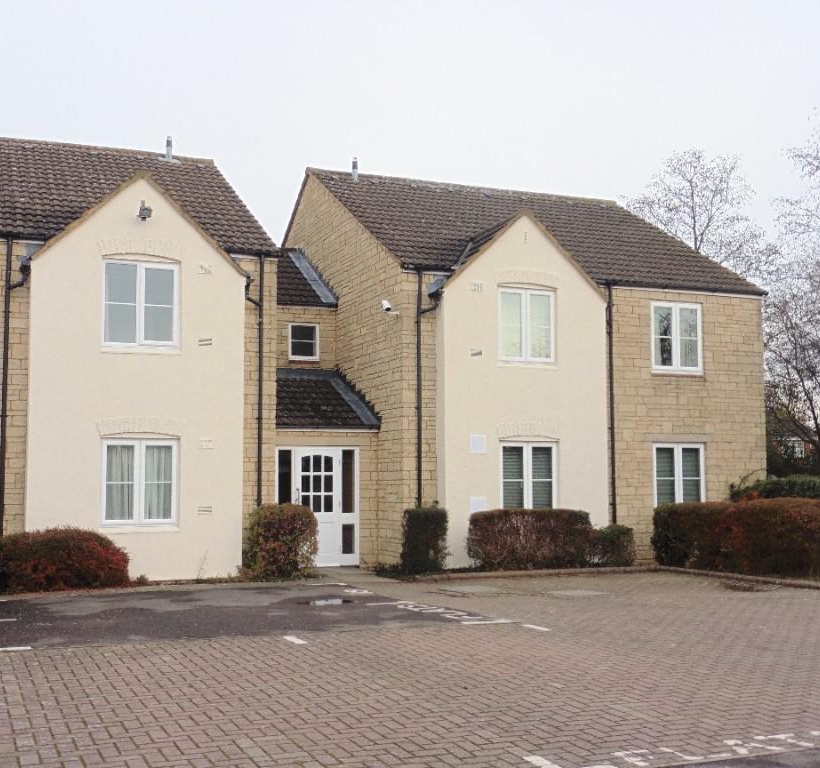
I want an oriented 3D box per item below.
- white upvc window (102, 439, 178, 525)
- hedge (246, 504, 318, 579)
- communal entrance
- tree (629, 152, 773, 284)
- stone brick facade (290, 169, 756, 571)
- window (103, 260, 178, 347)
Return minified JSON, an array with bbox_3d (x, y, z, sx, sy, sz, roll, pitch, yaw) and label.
[{"bbox_3d":[-3.988,1.457,14.904,1.101,1.283,0.100,2,-5,-22],"label":"white upvc window"},{"bbox_3d":[-1.975,2.426,15.738,1.020,1.100,0.950,2,-5,-22],"label":"hedge"},{"bbox_3d":[-1.584,2.134,17.493,1.494,2.056,0.150,2,-5,-22],"label":"communal entrance"},{"bbox_3d":[9.578,-1.706,33.506,5.000,12.200,5.000,2,-5,-22],"label":"tree"},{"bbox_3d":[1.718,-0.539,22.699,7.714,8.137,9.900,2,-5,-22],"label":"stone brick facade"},{"bbox_3d":[-4.020,-1.200,15.116,1.097,1.296,0.100,2,-5,-22],"label":"window"}]

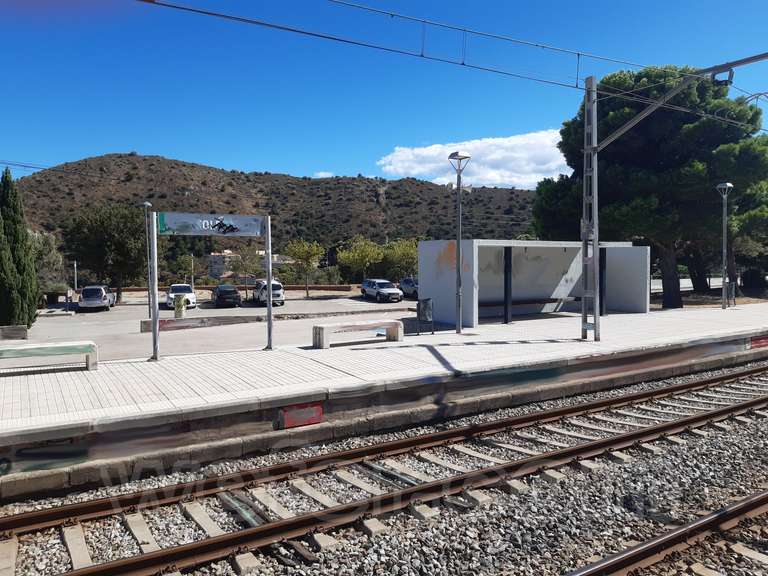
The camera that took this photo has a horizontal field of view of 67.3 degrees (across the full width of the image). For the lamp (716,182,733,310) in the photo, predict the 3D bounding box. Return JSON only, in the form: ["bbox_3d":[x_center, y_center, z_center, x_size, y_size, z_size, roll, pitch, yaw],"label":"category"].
[{"bbox_3d":[13.680,-1.685,23.150,0.650,5.050,0.650,-1,1,-31],"label":"lamp"}]

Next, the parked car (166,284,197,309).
[{"bbox_3d":[-13.530,0.530,38.700,1.820,1.500,4.330,-1,1,-19],"label":"parked car"}]

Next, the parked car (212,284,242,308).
[{"bbox_3d":[-10.681,0.429,39.267,1.770,1.460,4.100,-1,3,-21],"label":"parked car"}]

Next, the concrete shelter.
[{"bbox_3d":[5.178,-0.271,19.142,8.007,2.462,2.660,-2,3,-32],"label":"concrete shelter"}]

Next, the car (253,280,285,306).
[{"bbox_3d":[-8.120,0.335,41.000,1.800,1.720,4.350,-1,1,-15],"label":"car"}]

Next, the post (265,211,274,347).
[{"bbox_3d":[-2.438,-0.100,12.252,0.100,2.842,0.100,-2,3,-32],"label":"post"}]

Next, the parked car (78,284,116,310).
[{"bbox_3d":[-18.467,0.551,37.265,1.750,1.530,4.300,-1,3,-20],"label":"parked car"}]

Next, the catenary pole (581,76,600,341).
[{"bbox_3d":[4.990,-1.900,13.850,0.200,6.360,0.420,-1,1,-31],"label":"catenary pole"}]

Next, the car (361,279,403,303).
[{"bbox_3d":[-0.210,0.180,42.200,1.840,1.660,4.550,-1,1,-17],"label":"car"}]

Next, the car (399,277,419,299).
[{"bbox_3d":[2.617,-0.056,42.562,1.800,1.650,4.400,-1,3,-20],"label":"car"}]

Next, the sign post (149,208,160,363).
[{"bbox_3d":[-4.655,-0.037,11.720,0.120,3.000,0.120,-1,1,-31],"label":"sign post"}]

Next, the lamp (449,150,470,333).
[{"bbox_3d":[1.964,-1.167,15.000,0.600,4.669,0.600,0,3,0],"label":"lamp"}]

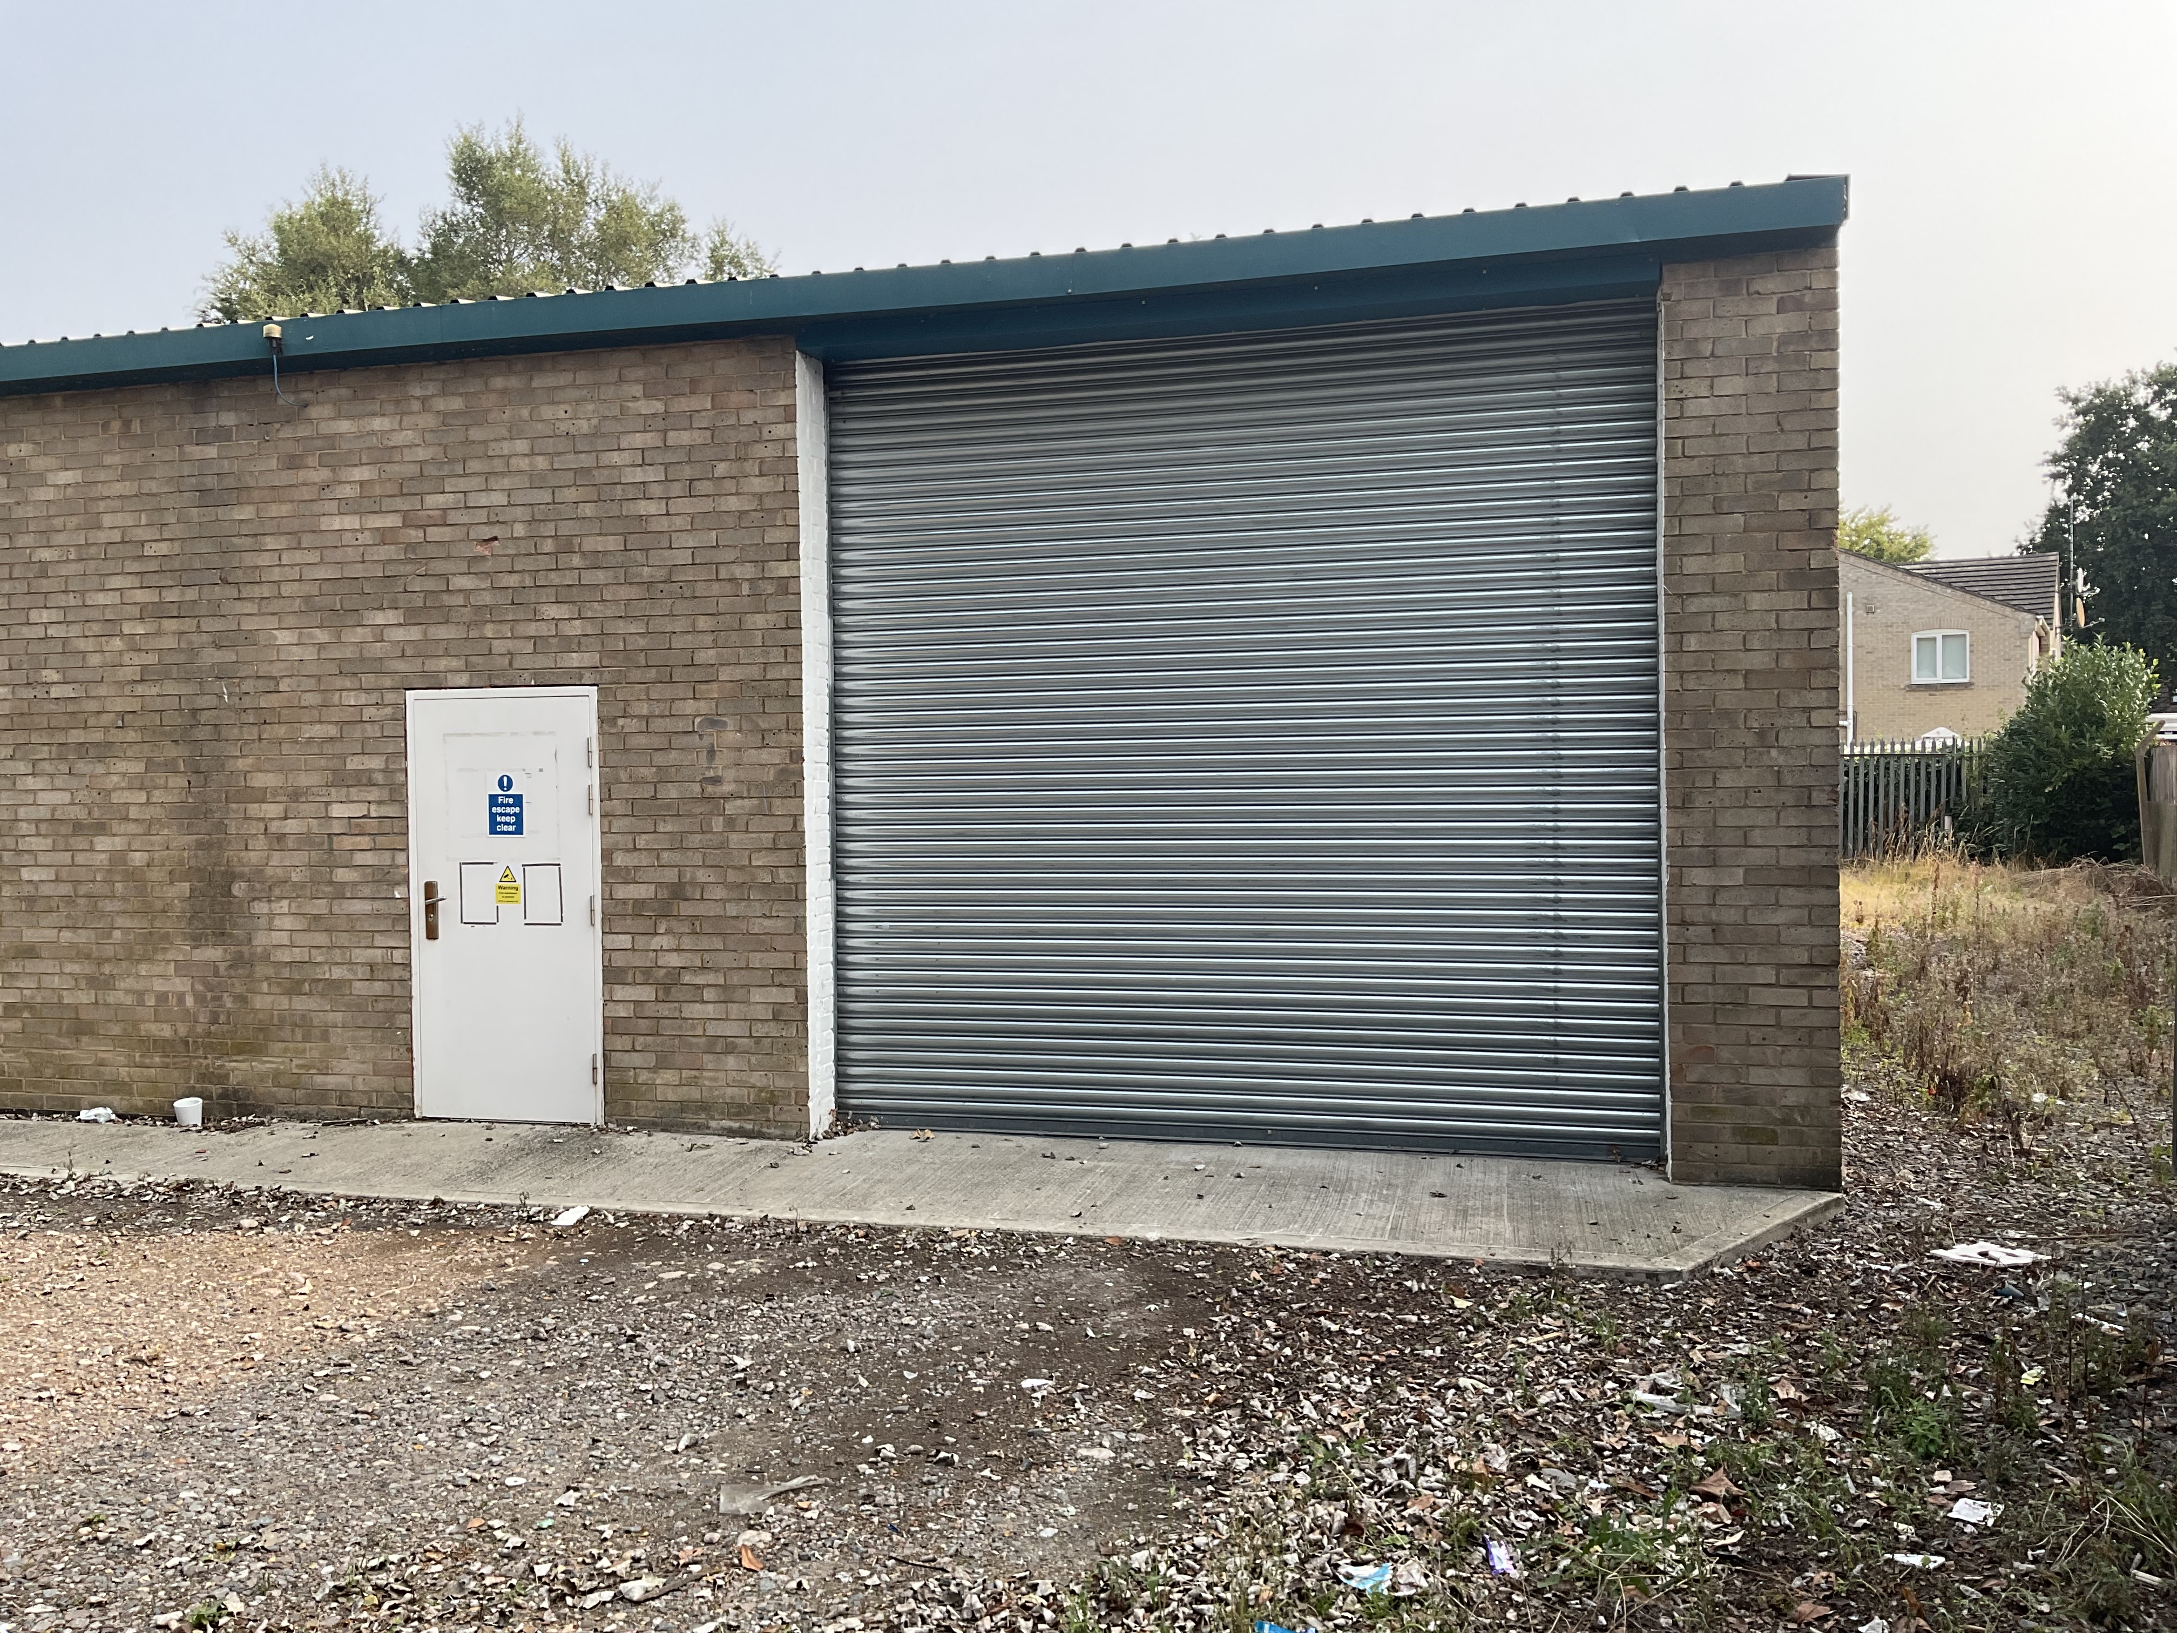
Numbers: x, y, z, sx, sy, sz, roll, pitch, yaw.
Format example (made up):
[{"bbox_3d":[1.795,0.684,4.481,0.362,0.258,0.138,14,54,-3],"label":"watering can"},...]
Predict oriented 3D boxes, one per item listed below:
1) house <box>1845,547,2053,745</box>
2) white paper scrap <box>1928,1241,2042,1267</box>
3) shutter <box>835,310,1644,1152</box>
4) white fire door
[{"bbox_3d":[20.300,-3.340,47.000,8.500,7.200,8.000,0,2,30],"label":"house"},{"bbox_3d":[2.995,1.459,6.076,0.320,0.030,0.270,-2,2,-32],"label":"white paper scrap"},{"bbox_3d":[0.574,-0.324,7.808,3.590,3.470,0.100,0,1,15],"label":"shutter"},{"bbox_3d":[-2.674,0.410,8.418,0.995,1.990,0.080,0,1,15],"label":"white fire door"}]

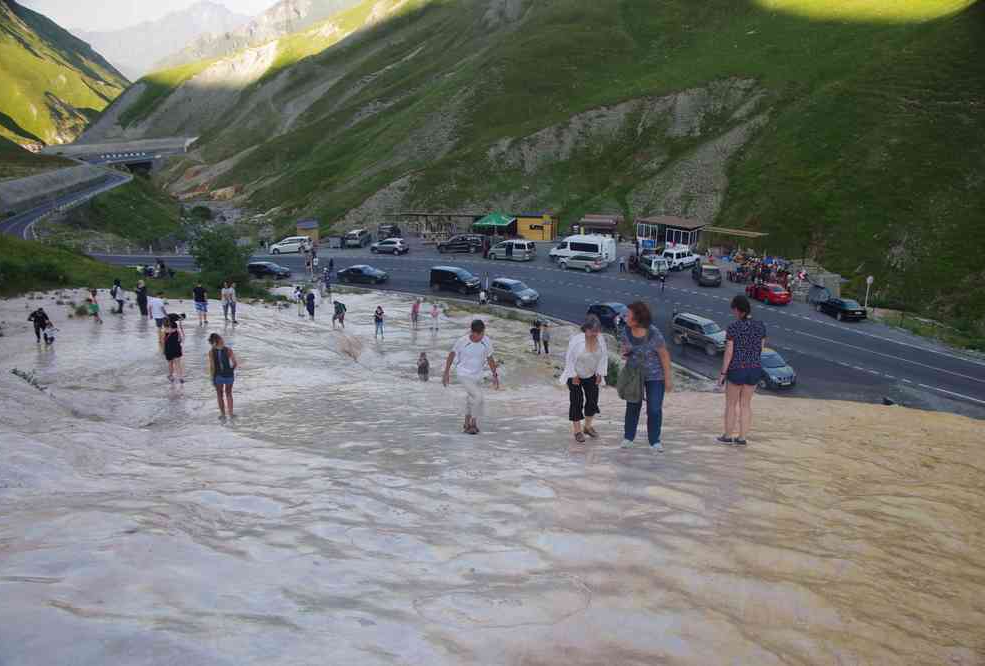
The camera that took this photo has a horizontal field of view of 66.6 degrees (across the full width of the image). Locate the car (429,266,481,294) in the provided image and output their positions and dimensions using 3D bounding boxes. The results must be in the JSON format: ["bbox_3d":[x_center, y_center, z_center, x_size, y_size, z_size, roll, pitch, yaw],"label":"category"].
[{"bbox_3d":[-3.104,-4.570,64.087,1.910,1.850,4.820,-12,19,-43],"label":"car"}]

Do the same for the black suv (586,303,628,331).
[{"bbox_3d":[9.722,-1.330,58.882,1.780,1.460,4.500,-16,24,-37],"label":"black suv"}]

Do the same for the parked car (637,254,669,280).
[{"bbox_3d":[15.405,-6.186,70.999,1.730,1.830,4.100,-1,16,-6],"label":"parked car"}]

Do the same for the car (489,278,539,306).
[{"bbox_3d":[1.859,-3.368,64.729,4.450,1.670,1.800,16,25,39],"label":"car"}]

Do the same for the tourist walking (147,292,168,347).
[{"bbox_3d":[-10.346,-0.408,23.138,0.480,1.700,0.520,-11,17,-39],"label":"tourist walking"}]

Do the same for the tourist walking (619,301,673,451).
[{"bbox_3d":[1.571,0.458,7.607,0.580,1.630,0.420,7,20,21],"label":"tourist walking"}]

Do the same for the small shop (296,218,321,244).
[{"bbox_3d":[-21.577,-11.863,88.000,2.400,3.100,2.000,5,20,16],"label":"small shop"}]

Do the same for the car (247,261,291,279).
[{"bbox_3d":[-20.765,-5.686,67.924,4.500,1.500,1.800,3,14,10],"label":"car"}]

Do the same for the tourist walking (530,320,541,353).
[{"bbox_3d":[2.149,0.214,37.013,0.500,1.650,0.420,9,16,34],"label":"tourist walking"}]

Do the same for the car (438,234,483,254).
[{"bbox_3d":[-3.578,-10.031,84.064,4.750,1.780,1.860,2,19,7],"label":"car"}]

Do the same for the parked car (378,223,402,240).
[{"bbox_3d":[-12.951,-12.411,94.064,1.870,1.780,4.700,2,14,4],"label":"parked car"}]

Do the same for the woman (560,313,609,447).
[{"bbox_3d":[1.104,0.556,8.945,0.560,1.570,0.420,-3,13,-14],"label":"woman"}]

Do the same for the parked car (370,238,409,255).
[{"bbox_3d":[-11.589,-9.761,84.016,4.370,1.630,1.820,4,14,14],"label":"parked car"}]

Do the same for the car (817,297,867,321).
[{"bbox_3d":[26.503,-1.936,56.904,1.800,1.400,4.700,1,14,-2],"label":"car"}]

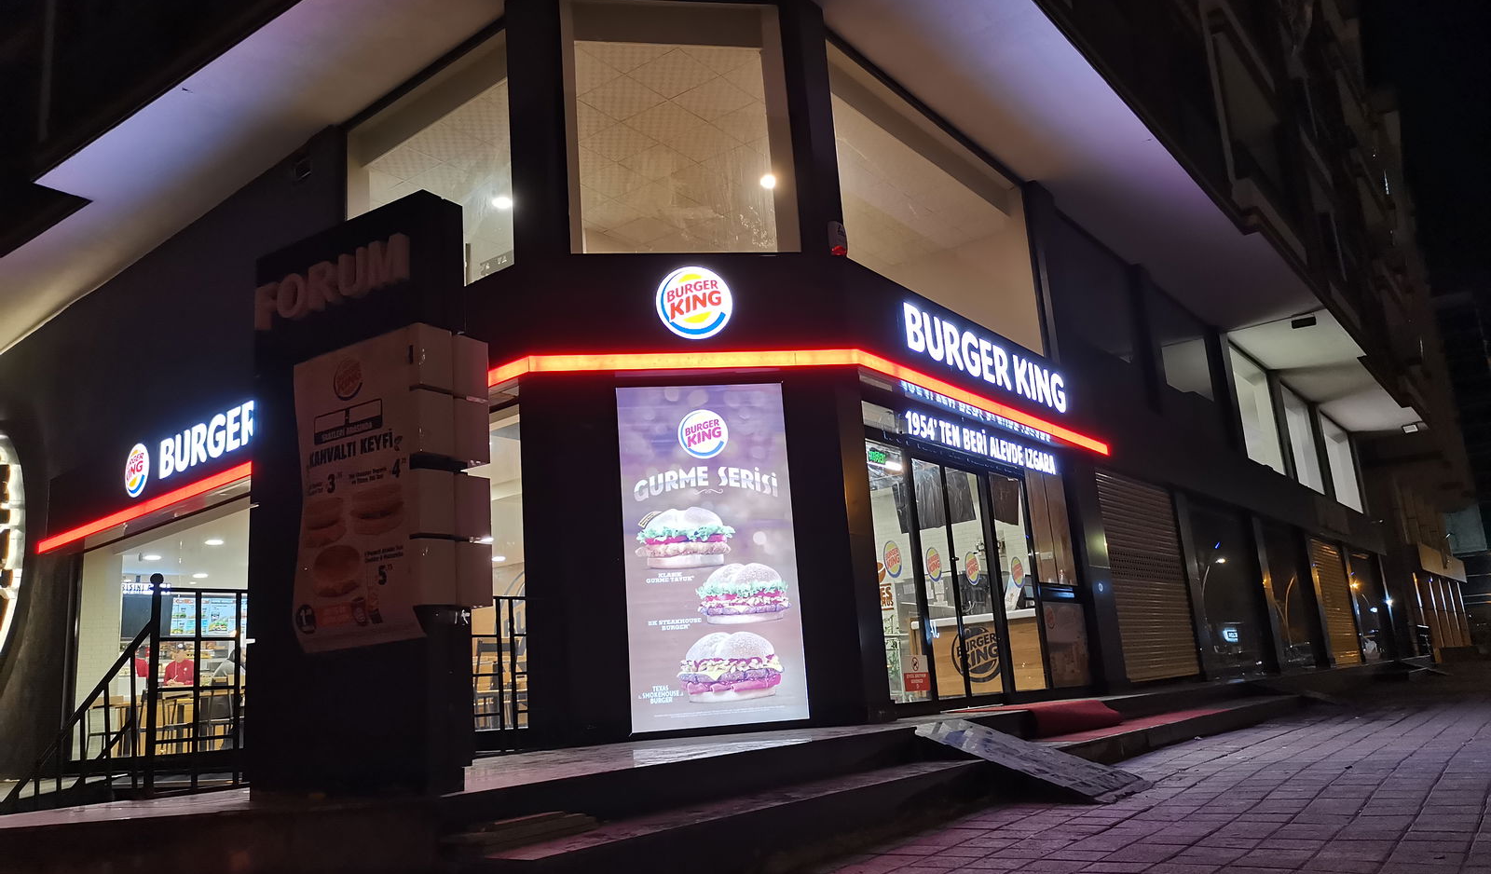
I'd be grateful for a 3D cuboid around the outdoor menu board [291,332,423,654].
[{"bbox_3d":[-1.437,0.195,4.268,0.683,1.137,0.040,-12,-15,31],"label":"outdoor menu board"}]

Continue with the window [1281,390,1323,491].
[{"bbox_3d":[12.400,0.079,25.724,0.080,2.169,2.532,-14,-16,35],"label":"window"}]

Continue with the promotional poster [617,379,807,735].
[{"bbox_3d":[-0.266,0.883,9.084,1.360,2.688,0.080,-2,-13,-10],"label":"promotional poster"}]

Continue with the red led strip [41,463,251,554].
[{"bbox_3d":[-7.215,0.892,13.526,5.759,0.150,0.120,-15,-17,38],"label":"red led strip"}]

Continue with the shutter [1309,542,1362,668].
[{"bbox_3d":[12.994,3.625,25.408,0.080,2.672,3.253,-14,-16,35],"label":"shutter"}]

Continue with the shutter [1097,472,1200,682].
[{"bbox_3d":[5.446,1.889,15.450,0.080,2.572,2.879,-14,-16,35],"label":"shutter"}]

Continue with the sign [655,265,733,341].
[{"bbox_3d":[-0.403,-1.099,9.337,0.616,0.626,0.120,-2,-13,-10],"label":"sign"}]

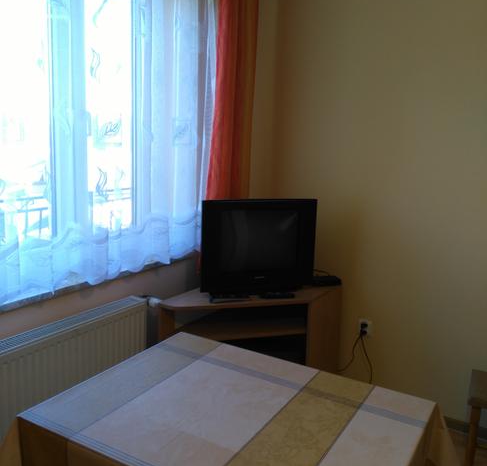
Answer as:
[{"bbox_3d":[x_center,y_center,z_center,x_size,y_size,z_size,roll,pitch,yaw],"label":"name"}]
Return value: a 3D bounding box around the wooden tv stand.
[{"bbox_3d":[0.010,0.594,2.872,1.009,0.650,0.580,-1,13,-18],"label":"wooden tv stand"}]

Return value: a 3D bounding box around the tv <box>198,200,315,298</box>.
[{"bbox_3d":[0.027,0.033,2.799,0.610,0.478,0.360,-2,13,-19],"label":"tv"}]

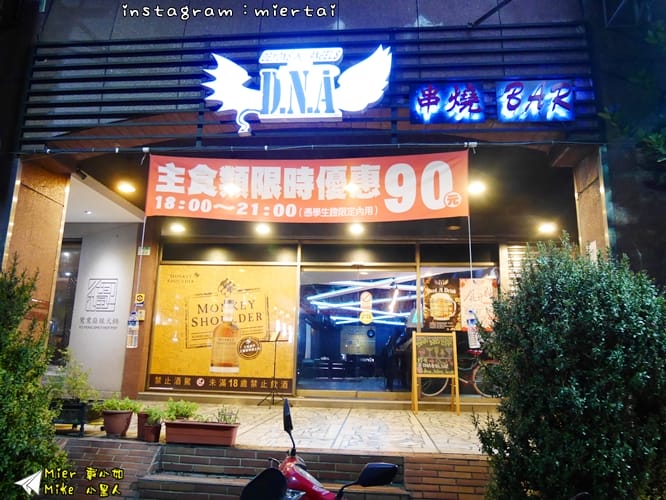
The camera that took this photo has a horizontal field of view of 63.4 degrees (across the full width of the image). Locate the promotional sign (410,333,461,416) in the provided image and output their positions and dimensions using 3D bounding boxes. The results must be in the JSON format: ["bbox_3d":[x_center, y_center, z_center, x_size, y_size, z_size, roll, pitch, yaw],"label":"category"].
[{"bbox_3d":[1.536,1.857,8.172,0.660,1.202,0.420,0,-12,5],"label":"promotional sign"}]

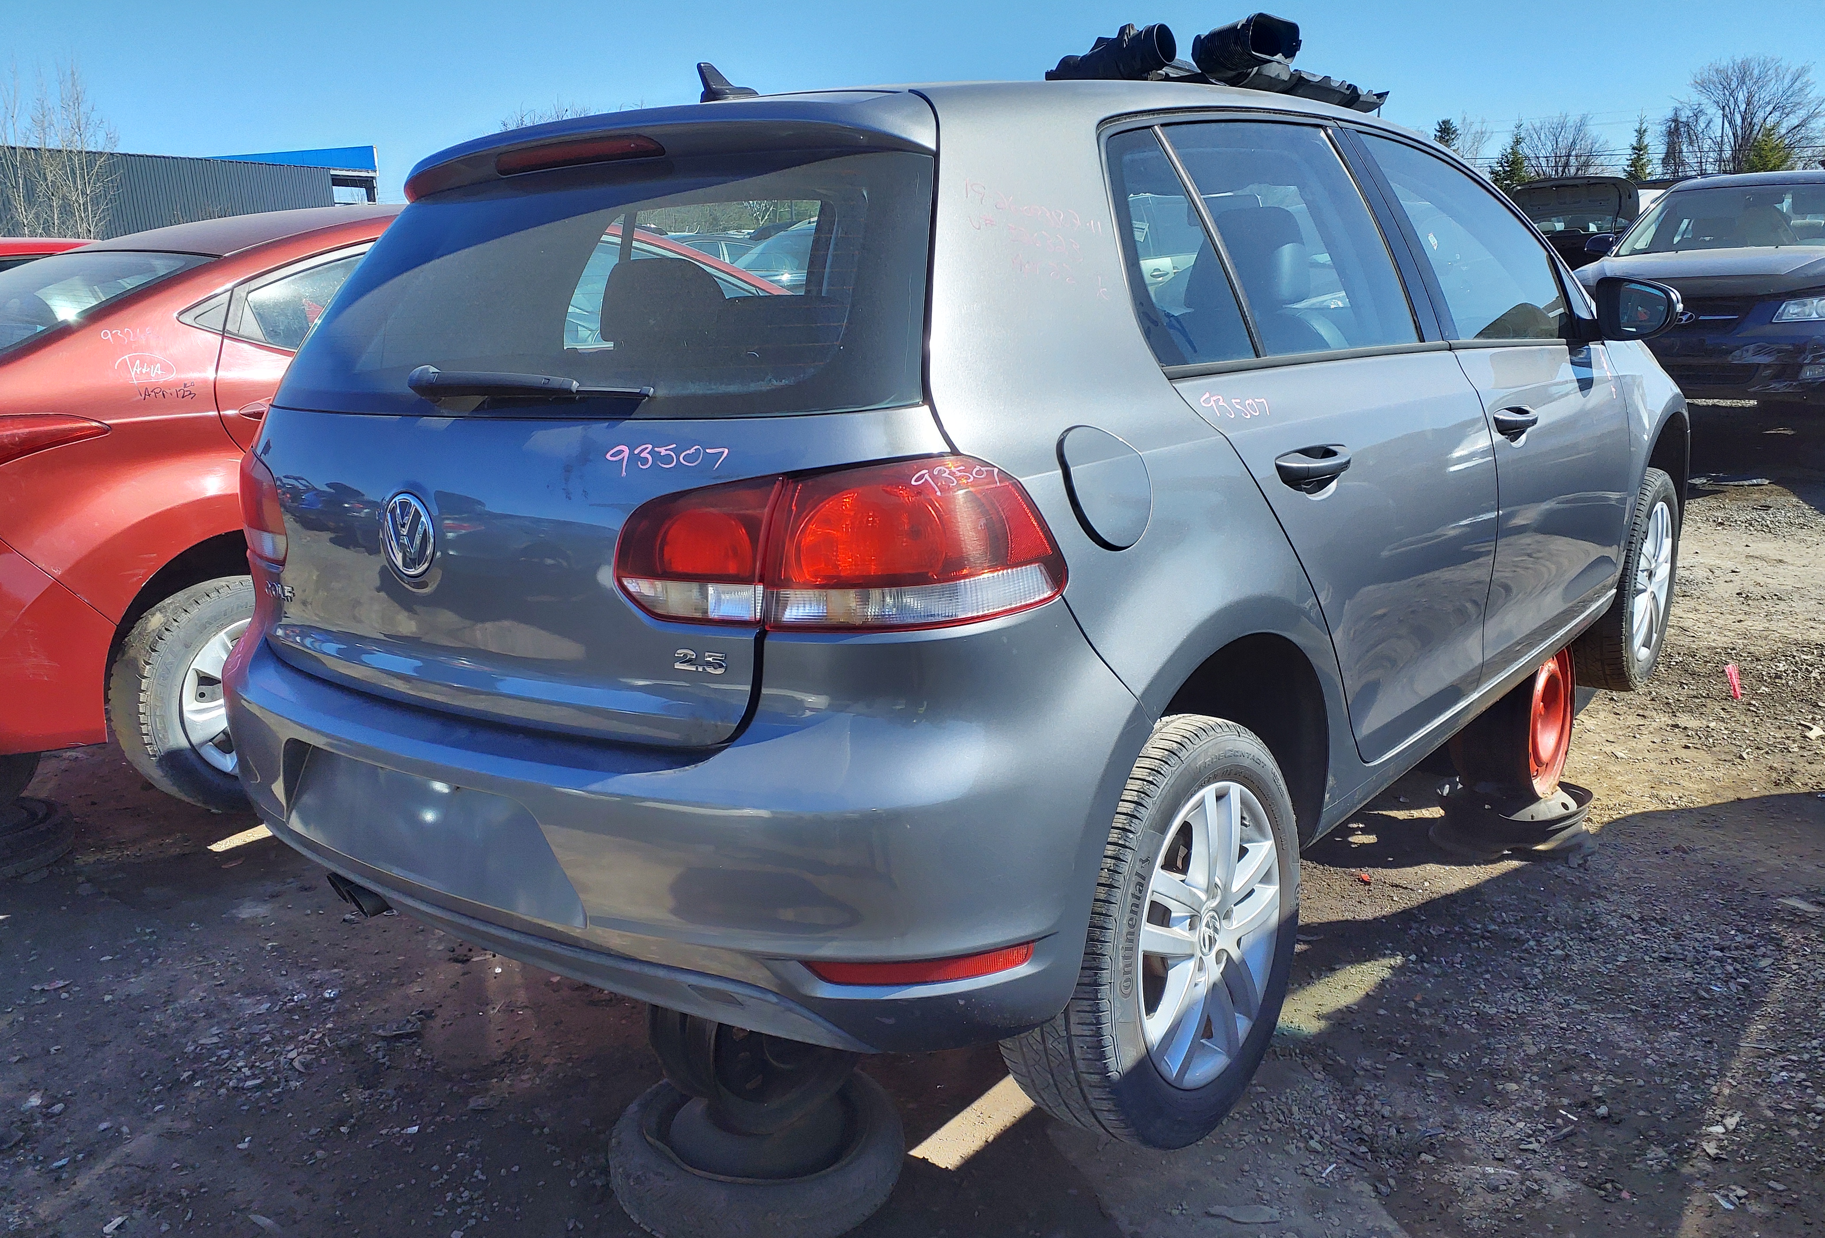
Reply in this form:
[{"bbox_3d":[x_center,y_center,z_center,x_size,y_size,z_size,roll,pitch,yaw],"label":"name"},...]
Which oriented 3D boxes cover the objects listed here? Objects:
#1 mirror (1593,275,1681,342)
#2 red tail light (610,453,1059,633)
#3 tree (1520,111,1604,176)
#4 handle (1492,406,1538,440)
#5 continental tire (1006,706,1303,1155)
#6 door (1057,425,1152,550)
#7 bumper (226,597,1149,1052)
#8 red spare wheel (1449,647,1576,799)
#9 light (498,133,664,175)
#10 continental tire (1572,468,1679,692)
[{"bbox_3d":[1.624,-0.705,3.083,0.215,0.150,0.120,7,17,38],"label":"mirror"},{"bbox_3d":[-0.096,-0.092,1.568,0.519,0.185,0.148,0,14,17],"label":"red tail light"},{"bbox_3d":[26.116,-16.447,55.000,3.900,7.900,3.900,-3,13,0],"label":"tree"},{"bbox_3d":[1.183,-0.389,2.657,0.050,0.060,0.210,7,17,38],"label":"handle"},{"bbox_3d":[0.375,0.458,2.064,0.212,0.630,0.630,7,17,38],"label":"continental tire"},{"bbox_3d":[0.223,-0.151,1.578,0.162,0.150,0.030,-17,11,-39],"label":"door"},{"bbox_3d":[-0.534,0.184,2.046,1.750,0.530,0.490,7,17,38],"label":"bumper"},{"bbox_3d":[1.539,0.226,3.549,0.190,0.434,0.434,7,17,38],"label":"red spare wheel"},{"bbox_3d":[-0.488,-0.659,1.979,0.370,0.036,0.045,7,17,38],"label":"light"},{"bbox_3d":[2.037,-0.116,3.953,0.212,0.630,0.630,7,17,39],"label":"continental tire"}]

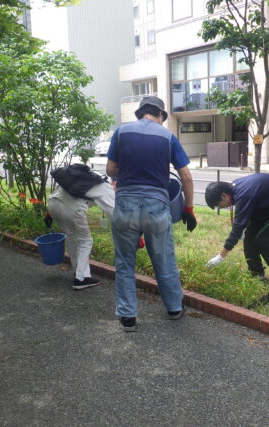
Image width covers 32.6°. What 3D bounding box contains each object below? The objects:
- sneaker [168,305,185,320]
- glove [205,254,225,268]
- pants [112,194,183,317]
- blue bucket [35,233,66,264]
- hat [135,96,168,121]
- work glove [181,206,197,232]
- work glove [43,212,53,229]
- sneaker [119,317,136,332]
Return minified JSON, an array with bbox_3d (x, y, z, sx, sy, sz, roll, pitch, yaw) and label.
[{"bbox_3d":[0.350,0.740,3.687,0.105,0.110,0.280,1,9,16],"label":"sneaker"},{"bbox_3d":[0.713,0.432,4.100,0.210,0.085,0.110,-26,21,-30],"label":"glove"},{"bbox_3d":[0.105,0.312,3.460,0.480,0.900,0.340,0,9,5],"label":"pants"},{"bbox_3d":[-0.840,0.355,4.600,0.300,0.280,0.300,-1,9,0],"label":"blue bucket"},{"bbox_3d":[0.127,-0.780,3.435,0.250,0.140,0.280,1,-6,15],"label":"hat"},{"bbox_3d":[0.419,0.049,3.540,0.100,0.195,0.090,0,9,3],"label":"work glove"},{"bbox_3d":[-0.870,0.070,4.620,0.090,0.165,0.095,-7,11,-36],"label":"work glove"},{"bbox_3d":[-0.041,0.780,3.485,0.105,0.110,0.280,-2,9,-4],"label":"sneaker"}]

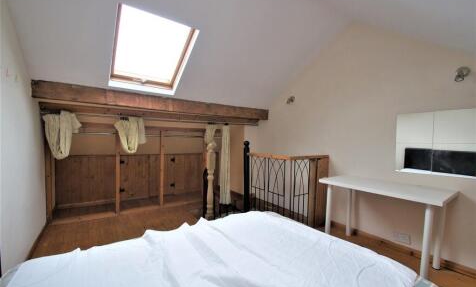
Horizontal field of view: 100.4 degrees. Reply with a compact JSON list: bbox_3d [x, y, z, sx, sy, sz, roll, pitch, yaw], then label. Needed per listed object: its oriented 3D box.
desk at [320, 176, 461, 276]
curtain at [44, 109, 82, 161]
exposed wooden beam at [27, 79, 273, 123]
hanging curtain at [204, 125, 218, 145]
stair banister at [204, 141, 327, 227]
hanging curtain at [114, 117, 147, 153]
[{"bbox_3d":[1.472,0.804,2.071,0.590,0.735,1.000,0,1,-36],"label":"desk"},{"bbox_3d":[-2.045,-0.111,2.329,0.350,0.585,0.180,0,1,-36],"label":"curtain"},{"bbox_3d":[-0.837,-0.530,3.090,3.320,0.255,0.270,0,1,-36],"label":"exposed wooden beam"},{"bbox_3d":[-0.465,-0.150,3.505,0.270,0.420,0.160,0,1,-36],"label":"hanging curtain"},{"bbox_3d":[0.431,0.563,2.871,1.454,1.161,1.101,0,1,-35],"label":"stair banister"},{"bbox_3d":[-1.478,-0.116,2.747,0.380,0.505,0.180,0,1,-36],"label":"hanging curtain"}]

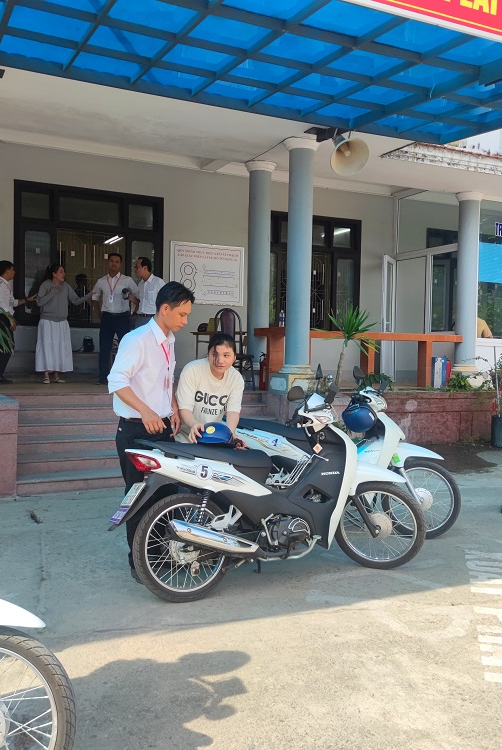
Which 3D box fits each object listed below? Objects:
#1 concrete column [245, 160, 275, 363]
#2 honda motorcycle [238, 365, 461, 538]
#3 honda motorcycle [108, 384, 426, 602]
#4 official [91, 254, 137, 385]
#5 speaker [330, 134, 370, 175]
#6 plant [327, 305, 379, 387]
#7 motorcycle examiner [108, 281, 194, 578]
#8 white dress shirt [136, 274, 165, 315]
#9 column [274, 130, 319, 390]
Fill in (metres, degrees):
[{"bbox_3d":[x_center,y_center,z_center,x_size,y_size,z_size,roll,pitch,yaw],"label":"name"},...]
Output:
[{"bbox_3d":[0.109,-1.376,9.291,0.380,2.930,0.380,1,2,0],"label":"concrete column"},{"bbox_3d":[0.547,0.572,4.590,1.900,1.130,0.720,0,2,-22],"label":"honda motorcycle"},{"bbox_3d":[0.154,0.611,3.800,1.910,1.090,0.700,0,2,-26],"label":"honda motorcycle"},{"bbox_3d":[-1.823,-0.742,9.127,0.580,1.720,0.340,1,2,-9],"label":"official"},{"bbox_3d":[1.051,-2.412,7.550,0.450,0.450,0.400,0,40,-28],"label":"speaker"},{"bbox_3d":[1.303,-0.366,8.900,0.720,1.100,0.720,1,2,0],"label":"plant"},{"bbox_3d":[-0.560,0.302,3.900,0.440,1.660,0.480,2,2,22],"label":"motorcycle examiner"},{"bbox_3d":[-1.299,-1.051,9.050,0.320,0.550,0.420,0,2,-38],"label":"white dress shirt"},{"bbox_3d":[0.553,-1.299,8.249,0.440,3.000,0.440,1,2,0],"label":"column"}]

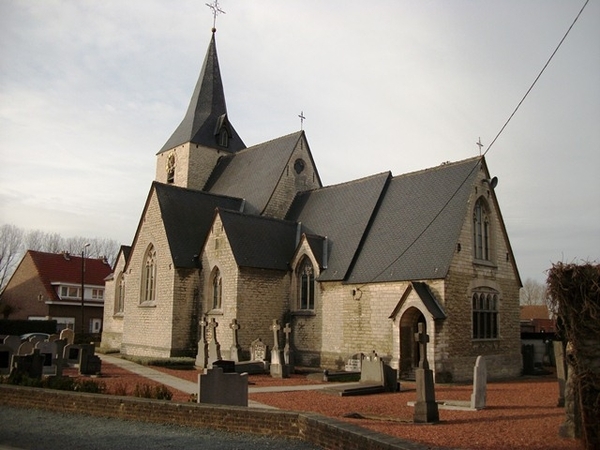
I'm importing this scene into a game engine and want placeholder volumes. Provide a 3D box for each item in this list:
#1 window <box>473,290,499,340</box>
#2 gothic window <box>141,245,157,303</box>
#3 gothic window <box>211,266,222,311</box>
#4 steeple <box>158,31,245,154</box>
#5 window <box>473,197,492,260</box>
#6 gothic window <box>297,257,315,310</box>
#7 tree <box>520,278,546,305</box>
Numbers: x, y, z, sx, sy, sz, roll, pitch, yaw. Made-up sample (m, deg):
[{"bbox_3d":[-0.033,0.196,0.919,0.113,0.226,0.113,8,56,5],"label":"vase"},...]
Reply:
[{"bbox_3d":[6.368,3.102,19.277,1.740,1.710,0.300,9,-13,-41],"label":"window"},{"bbox_3d":[-7.064,2.300,26.169,0.300,2.790,1.700,9,-13,-41],"label":"gothic window"},{"bbox_3d":[-3.327,2.596,22.701,0.300,1.790,0.910,9,-13,-41],"label":"gothic window"},{"bbox_3d":[-5.891,-8.492,35.616,4.400,8.620,4.400,9,-13,-41],"label":"steeple"},{"bbox_3d":[6.417,0.122,19.790,1.270,2.360,0.300,9,-13,-41],"label":"window"},{"bbox_3d":[0.304,2.392,22.916,0.300,2.260,1.120,9,-13,-41],"label":"gothic window"},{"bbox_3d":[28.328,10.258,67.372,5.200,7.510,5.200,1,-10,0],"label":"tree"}]

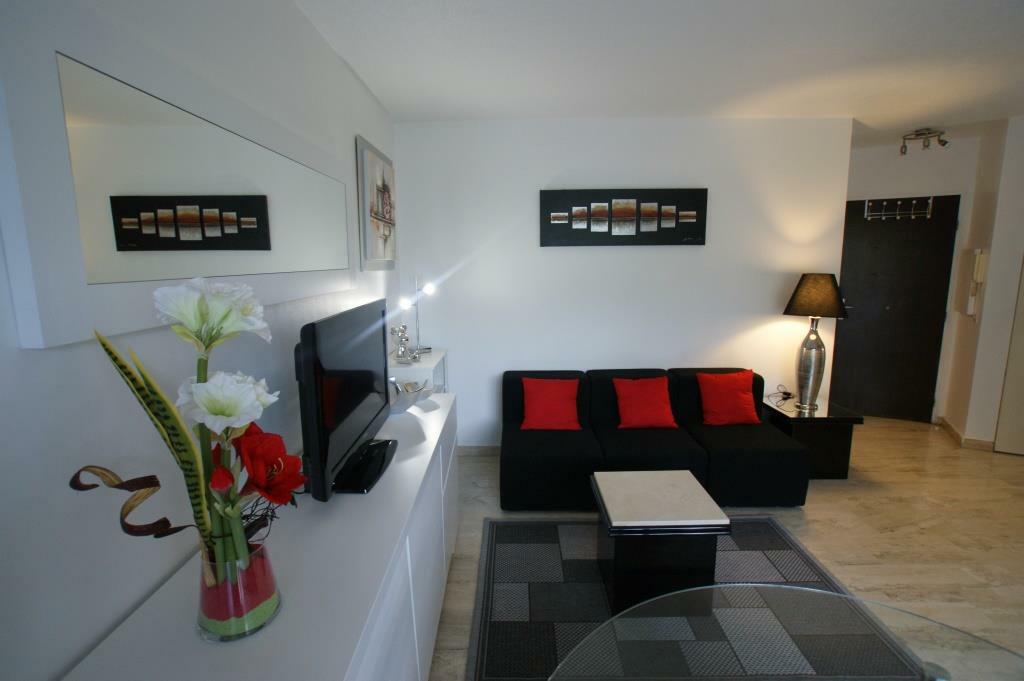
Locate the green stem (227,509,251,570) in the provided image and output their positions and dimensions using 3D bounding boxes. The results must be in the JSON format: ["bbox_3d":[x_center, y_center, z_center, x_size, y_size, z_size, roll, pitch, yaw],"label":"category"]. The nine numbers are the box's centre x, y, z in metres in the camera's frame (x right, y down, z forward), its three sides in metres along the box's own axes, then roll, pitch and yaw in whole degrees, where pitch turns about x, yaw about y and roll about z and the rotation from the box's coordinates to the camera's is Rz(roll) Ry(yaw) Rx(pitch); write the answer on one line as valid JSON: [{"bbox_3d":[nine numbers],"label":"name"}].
[{"bbox_3d":[-0.554,0.403,0.922,0.022,0.122,0.022,-10,13,-26],"label":"green stem"}]

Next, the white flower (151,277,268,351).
[{"bbox_3d":[-0.535,-0.048,0.816,0.185,0.130,0.165,-6,11,-30],"label":"white flower"}]

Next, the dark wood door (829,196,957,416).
[{"bbox_3d":[3.482,-0.259,4.226,0.870,2.045,0.050,2,10,16],"label":"dark wood door"}]

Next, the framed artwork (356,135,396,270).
[{"bbox_3d":[-0.818,-0.804,2.830,0.030,0.710,0.680,-1,10,1],"label":"framed artwork"}]

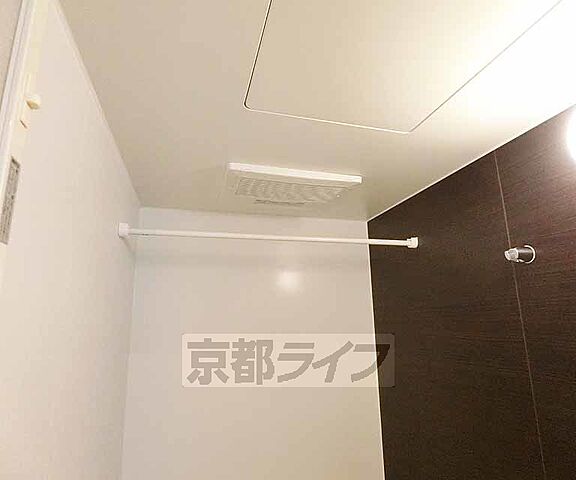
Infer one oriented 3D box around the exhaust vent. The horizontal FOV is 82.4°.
[{"bbox_3d":[-0.002,-0.190,1.256,0.472,0.027,0.302,3,-13,-16],"label":"exhaust vent"}]

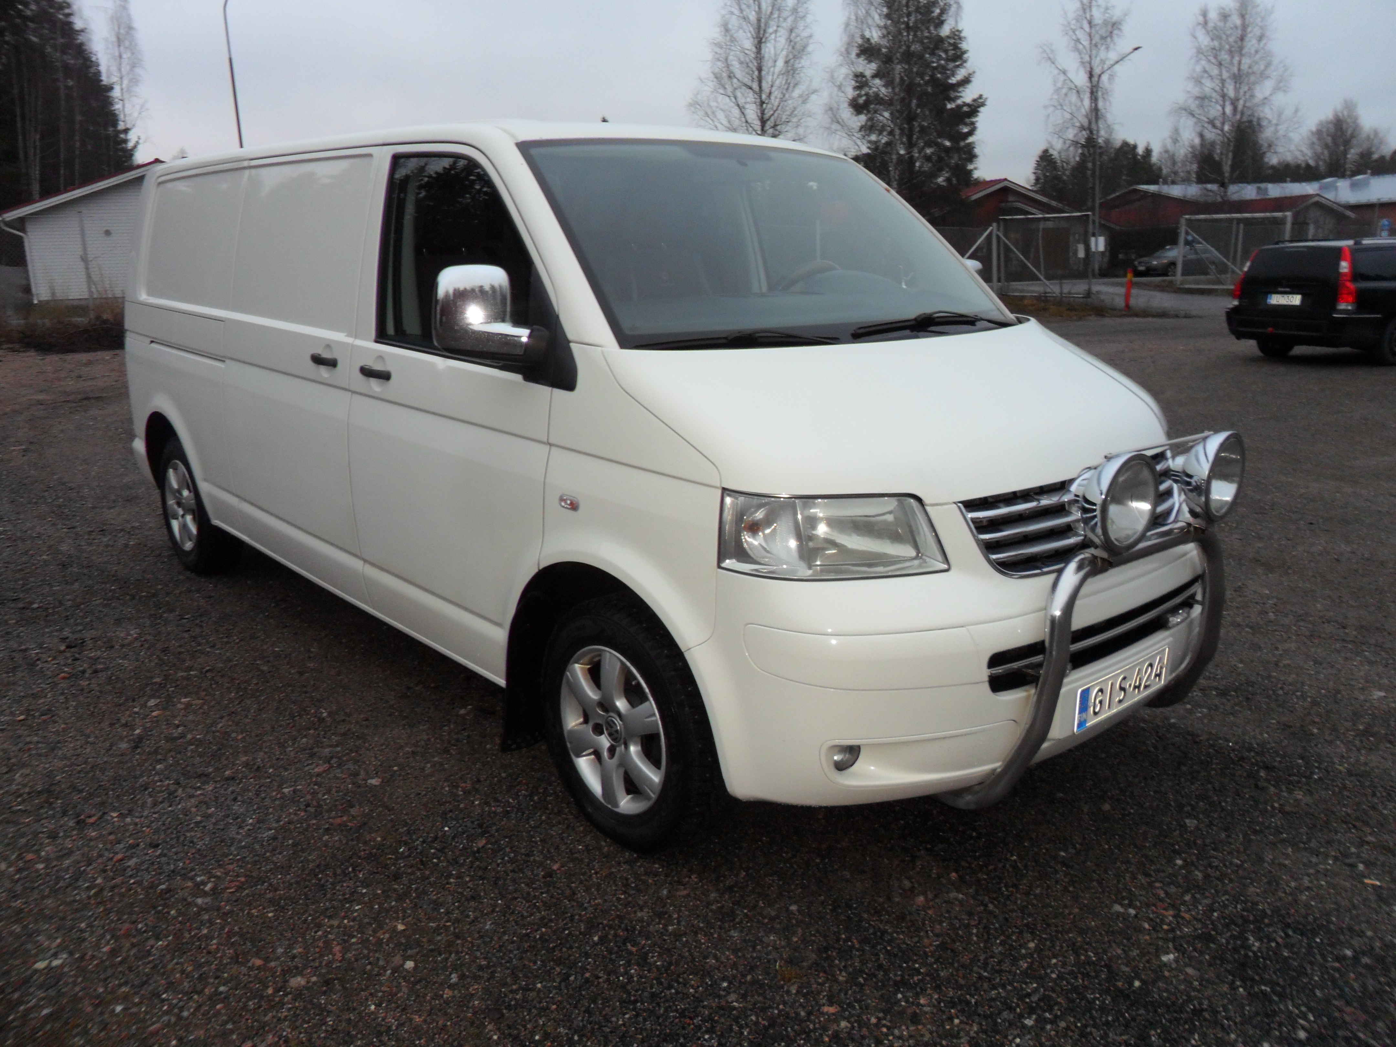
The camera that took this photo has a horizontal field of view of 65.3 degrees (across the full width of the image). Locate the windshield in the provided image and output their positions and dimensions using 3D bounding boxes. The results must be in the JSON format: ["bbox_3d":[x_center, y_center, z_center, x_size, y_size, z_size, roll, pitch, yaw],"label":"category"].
[{"bbox_3d":[0.282,-0.852,3.255,1.700,0.140,0.920,-13,59,-40],"label":"windshield"}]

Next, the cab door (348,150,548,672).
[{"bbox_3d":[-0.705,-0.323,3.195,0.200,1.530,1.170,-13,19,-40],"label":"cab door"}]

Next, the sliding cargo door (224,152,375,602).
[{"bbox_3d":[-1.466,-0.558,4.012,0.190,1.540,1.260,-13,19,-40],"label":"sliding cargo door"}]

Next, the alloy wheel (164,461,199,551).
[{"bbox_3d":[-2.434,-0.097,5.309,0.165,0.440,0.440,-13,19,-40],"label":"alloy wheel"}]

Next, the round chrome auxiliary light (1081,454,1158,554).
[{"bbox_3d":[0.901,-0.052,2.401,0.226,0.228,0.130,-11,20,-38],"label":"round chrome auxiliary light"}]

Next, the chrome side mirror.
[{"bbox_3d":[-0.506,-0.515,2.688,0.265,0.240,0.150,-13,19,-40],"label":"chrome side mirror"}]

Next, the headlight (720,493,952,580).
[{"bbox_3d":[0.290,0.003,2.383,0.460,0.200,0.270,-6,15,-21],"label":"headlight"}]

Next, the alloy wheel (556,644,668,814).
[{"bbox_3d":[-0.166,0.518,2.852,0.165,0.440,0.440,-13,19,-40],"label":"alloy wheel"}]

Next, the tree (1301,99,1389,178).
[{"bbox_3d":[50.538,-26.441,84.201,6.346,12.212,6.346,8,16,29],"label":"tree"}]

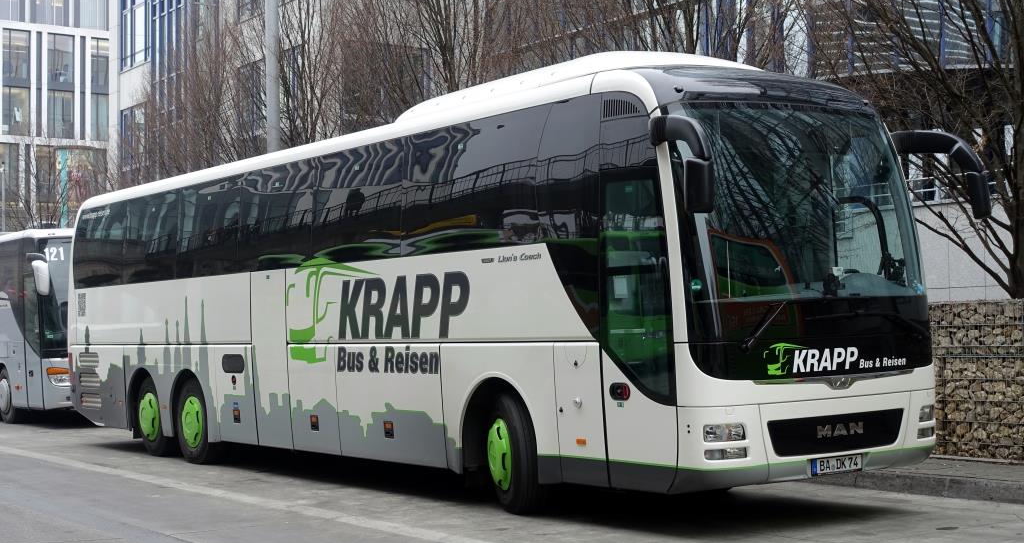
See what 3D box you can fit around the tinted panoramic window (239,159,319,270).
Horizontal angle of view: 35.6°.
[{"bbox_3d":[-2.487,-0.565,16.788,0.070,1.110,1.830,4,-4,-33],"label":"tinted panoramic window"}]

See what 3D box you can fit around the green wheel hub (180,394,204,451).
[{"bbox_3d":[-3.795,1.785,18.874,0.120,0.600,0.600,-1,-2,-33],"label":"green wheel hub"}]

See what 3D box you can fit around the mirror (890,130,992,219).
[{"bbox_3d":[3.402,-0.742,12.489,0.350,0.700,0.800,-1,-2,-33],"label":"mirror"}]

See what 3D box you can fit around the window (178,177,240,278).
[{"bbox_3d":[-3.486,-0.492,18.319,0.070,1.110,1.830,4,-4,-33],"label":"window"}]

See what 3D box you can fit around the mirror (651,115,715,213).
[{"bbox_3d":[1.152,-0.731,10.996,0.320,0.700,0.800,-1,-2,-33],"label":"mirror"}]

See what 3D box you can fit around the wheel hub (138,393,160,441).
[{"bbox_3d":[-4.567,1.834,20.056,0.120,0.600,0.600,-1,-2,-33],"label":"wheel hub"}]

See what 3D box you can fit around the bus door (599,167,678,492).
[{"bbox_3d":[0.925,0.423,11.594,0.120,2.380,0.880,-1,-2,-33],"label":"bus door"}]

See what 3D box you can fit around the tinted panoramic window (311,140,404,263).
[{"bbox_3d":[-1.489,-0.639,15.259,0.070,1.110,1.825,4,-4,-33],"label":"tinted panoramic window"}]

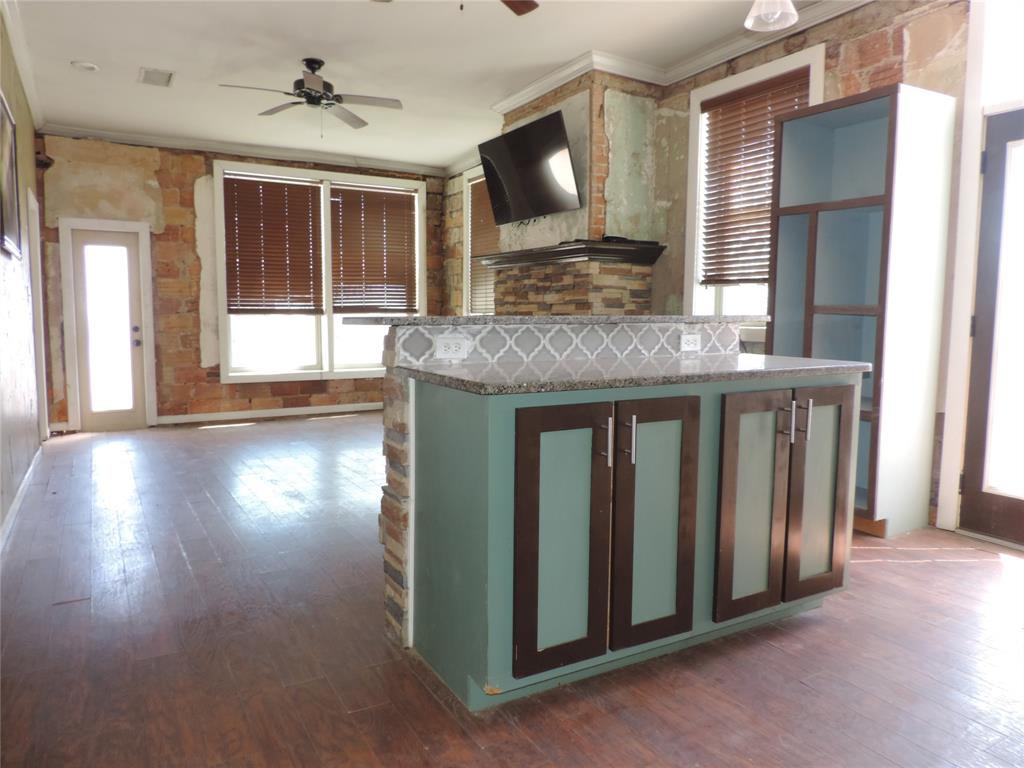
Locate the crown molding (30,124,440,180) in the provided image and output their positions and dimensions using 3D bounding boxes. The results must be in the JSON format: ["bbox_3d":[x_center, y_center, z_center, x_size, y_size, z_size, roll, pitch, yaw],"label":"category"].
[{"bbox_3d":[-2.586,-2.475,7.650,4.206,0.109,0.090,-3,7,-30],"label":"crown molding"}]

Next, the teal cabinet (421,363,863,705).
[{"bbox_3d":[0.470,0.420,2.465,1.521,0.909,0.560,-3,7,-29],"label":"teal cabinet"}]

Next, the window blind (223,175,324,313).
[{"bbox_3d":[-2.605,-1.517,7.827,1.038,1.466,0.060,-3,7,-30],"label":"window blind"}]

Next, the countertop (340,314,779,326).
[{"bbox_3d":[0.250,-0.258,2.864,1.747,0.030,0.448,-3,7,-29],"label":"countertop"}]

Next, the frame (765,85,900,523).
[{"bbox_3d":[1.631,-0.393,3.706,0.045,2.075,0.707,-3,7,-30],"label":"frame"}]

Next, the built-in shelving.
[{"bbox_3d":[1.819,-0.350,3.820,0.482,2.182,0.707,-3,7,-30],"label":"built-in shelving"}]

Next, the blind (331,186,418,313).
[{"bbox_3d":[-1.615,-1.574,8.396,1.044,1.458,0.060,-3,7,-30],"label":"blind"}]

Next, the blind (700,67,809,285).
[{"bbox_3d":[1.600,-1.327,4.767,0.060,1.299,0.902,-3,7,-30],"label":"blind"}]

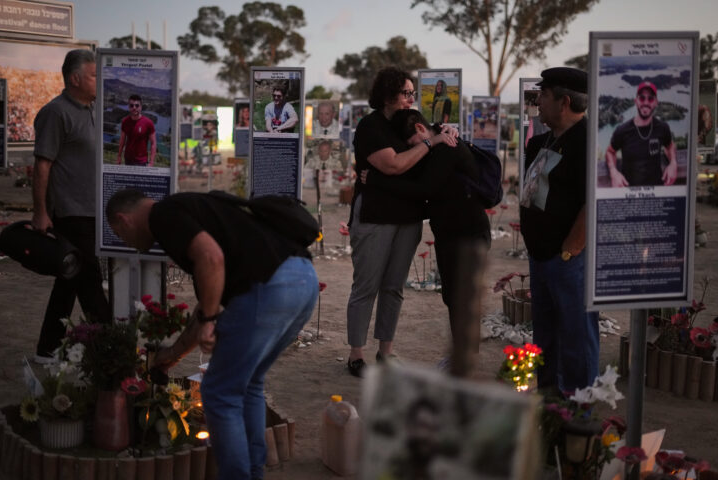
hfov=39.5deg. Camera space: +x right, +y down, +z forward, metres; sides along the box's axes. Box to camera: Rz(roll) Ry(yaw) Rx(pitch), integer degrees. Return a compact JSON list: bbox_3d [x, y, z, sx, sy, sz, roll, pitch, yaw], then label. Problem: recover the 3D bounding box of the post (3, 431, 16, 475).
[{"bbox_3d":[-1.372,0.837,3.930,0.055,0.185,0.055,-2,8,-17],"label":"post"}]

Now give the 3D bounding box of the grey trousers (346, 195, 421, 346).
[{"bbox_3d":[0.138,0.162,5.500,0.320,0.830,0.400,4,7,30],"label":"grey trousers"}]

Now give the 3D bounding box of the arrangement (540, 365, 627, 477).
[{"bbox_3d":[0.813,0.657,3.620,0.300,0.400,0.280,2,8,11],"label":"arrangement"}]

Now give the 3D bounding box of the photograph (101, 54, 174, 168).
[{"bbox_3d":[-1.023,-0.594,4.620,0.335,0.510,0.020,3,8,7],"label":"photograph"}]

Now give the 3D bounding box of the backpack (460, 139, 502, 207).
[{"bbox_3d":[0.675,-0.344,5.420,0.170,0.370,0.270,-15,6,11],"label":"backpack"}]

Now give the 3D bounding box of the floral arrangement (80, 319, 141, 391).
[{"bbox_3d":[-0.959,0.442,3.860,0.225,0.265,0.220,1,6,0],"label":"floral arrangement"}]

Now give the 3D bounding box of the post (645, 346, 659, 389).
[{"bbox_3d":[1.545,0.679,5.248,0.073,0.200,0.068,5,7,37],"label":"post"}]

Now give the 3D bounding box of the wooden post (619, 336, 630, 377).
[{"bbox_3d":[1.456,0.649,5.469,0.060,0.210,0.060,-4,7,-37],"label":"wooden post"}]

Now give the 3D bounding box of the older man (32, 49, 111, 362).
[{"bbox_3d":[-1.554,-0.186,5.620,0.580,1.760,0.500,2,6,16],"label":"older man"}]

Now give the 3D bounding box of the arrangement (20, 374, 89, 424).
[{"bbox_3d":[-1.242,0.647,4.080,0.250,0.160,0.220,-1,8,-11],"label":"arrangement"}]

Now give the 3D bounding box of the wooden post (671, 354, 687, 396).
[{"bbox_3d":[1.636,0.696,5.091,0.073,0.200,0.068,5,7,37],"label":"wooden post"}]

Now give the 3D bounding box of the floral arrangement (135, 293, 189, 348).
[{"bbox_3d":[-0.810,0.332,4.120,0.210,0.200,0.190,1,6,0],"label":"floral arrangement"}]

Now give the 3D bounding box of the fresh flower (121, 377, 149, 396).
[{"bbox_3d":[-0.894,0.583,3.980,0.100,0.065,0.080,-1,8,-9],"label":"fresh flower"}]

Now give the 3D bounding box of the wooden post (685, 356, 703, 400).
[{"bbox_3d":[1.634,0.675,4.870,0.072,0.190,0.070,1,6,0],"label":"wooden post"}]

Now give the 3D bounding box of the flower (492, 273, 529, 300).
[{"bbox_3d":[1.045,0.315,6.850,0.260,0.220,0.200,1,6,0],"label":"flower"}]

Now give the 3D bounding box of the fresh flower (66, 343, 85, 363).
[{"bbox_3d":[-1.097,0.435,3.870,0.078,0.075,0.055,0,6,-6],"label":"fresh flower"}]

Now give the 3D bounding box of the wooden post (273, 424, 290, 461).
[{"bbox_3d":[-0.310,0.814,4.020,0.060,0.138,0.060,1,6,0],"label":"wooden post"}]

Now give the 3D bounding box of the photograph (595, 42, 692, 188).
[{"bbox_3d":[0.991,-0.434,3.475,0.340,0.510,0.020,-2,7,-7],"label":"photograph"}]

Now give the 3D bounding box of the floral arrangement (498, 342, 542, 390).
[{"bbox_3d":[0.686,0.538,4.250,0.185,0.190,0.170,1,6,0],"label":"floral arrangement"}]

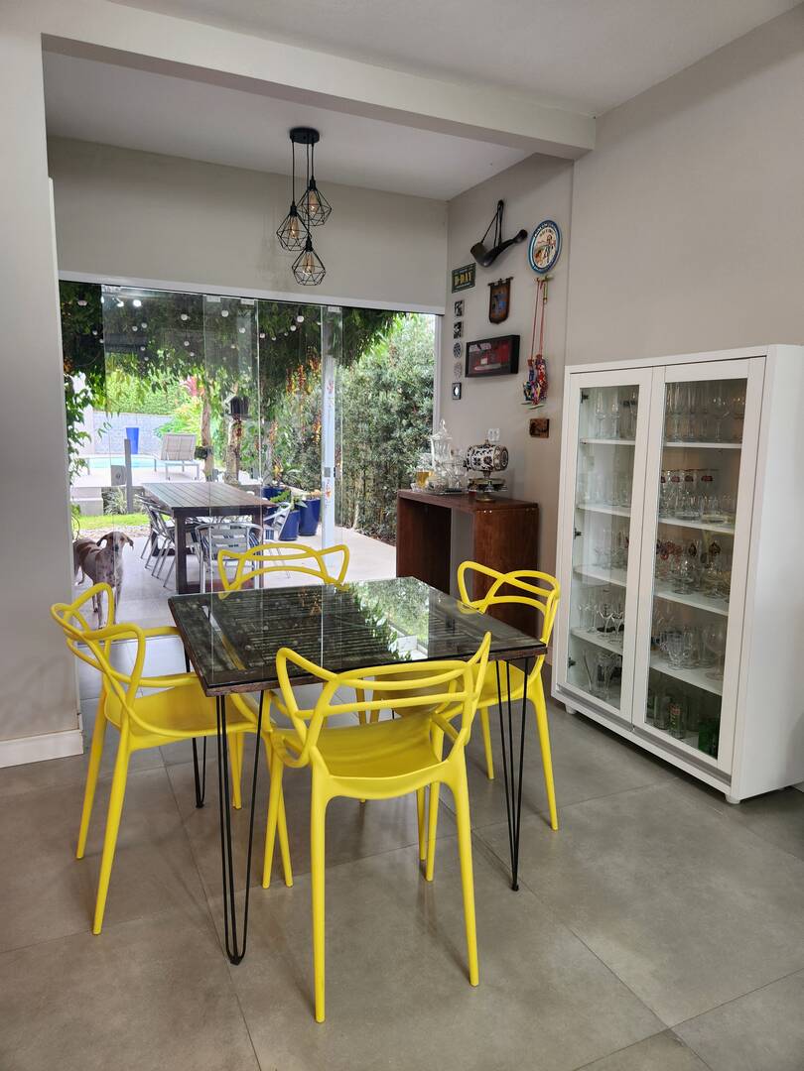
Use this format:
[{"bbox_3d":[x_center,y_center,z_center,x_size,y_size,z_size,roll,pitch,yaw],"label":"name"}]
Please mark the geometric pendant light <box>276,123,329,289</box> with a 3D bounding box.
[{"bbox_3d":[-0.535,-1.789,3.909,0.300,0.785,0.280,-3,10,-25],"label":"geometric pendant light"}]

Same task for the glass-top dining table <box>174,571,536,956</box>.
[{"bbox_3d":[-0.205,0.639,2.293,0.924,0.762,0.931,-3,9,-23],"label":"glass-top dining table"}]

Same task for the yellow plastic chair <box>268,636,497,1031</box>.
[{"bbox_3d":[-0.075,0.656,1.880,0.542,0.860,0.580,-2,9,-18],"label":"yellow plastic chair"}]

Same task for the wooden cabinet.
[{"bbox_3d":[0.380,0.211,4.617,0.437,0.921,1.003,-3,10,-25],"label":"wooden cabinet"}]

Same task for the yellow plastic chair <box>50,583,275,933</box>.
[{"bbox_3d":[-0.696,0.604,2.147,0.580,0.860,0.542,-4,10,-30],"label":"yellow plastic chair"}]

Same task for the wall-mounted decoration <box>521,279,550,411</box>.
[{"bbox_3d":[0.766,-1.093,4.059,0.100,0.730,0.170,-3,10,-25],"label":"wall-mounted decoration"}]

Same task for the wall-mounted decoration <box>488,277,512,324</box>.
[{"bbox_3d":[0.612,-1.456,4.430,0.030,0.265,0.260,-3,10,-25],"label":"wall-mounted decoration"}]

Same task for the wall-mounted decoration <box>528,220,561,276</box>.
[{"bbox_3d":[0.809,-1.613,3.995,0.025,0.280,0.280,-3,10,-25],"label":"wall-mounted decoration"}]

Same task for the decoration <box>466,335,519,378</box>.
[{"bbox_3d":[0.571,-1.124,4.512,0.068,0.220,0.520,-3,10,-25],"label":"decoration"}]

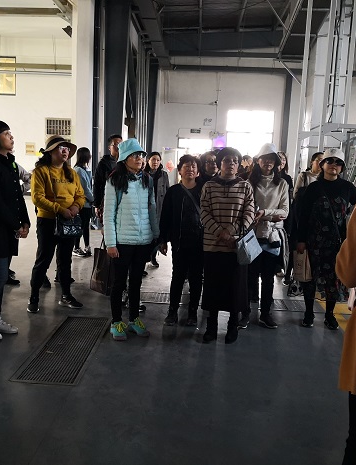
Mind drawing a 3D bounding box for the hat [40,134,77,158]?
[{"bbox_3d":[-1.112,-0.791,4.500,0.330,0.170,0.310,-16,-6,44],"label":"hat"}]

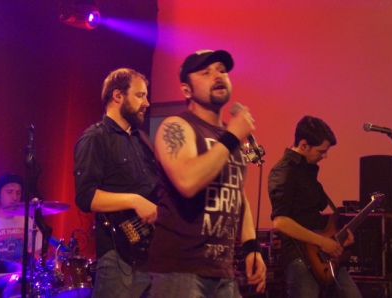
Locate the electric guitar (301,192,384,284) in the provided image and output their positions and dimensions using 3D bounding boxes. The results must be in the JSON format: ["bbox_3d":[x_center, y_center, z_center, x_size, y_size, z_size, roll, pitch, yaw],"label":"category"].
[{"bbox_3d":[0.857,0.427,4.611,0.065,0.320,0.970,-32,1,43],"label":"electric guitar"}]

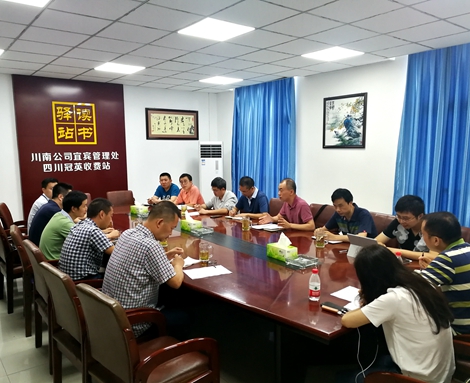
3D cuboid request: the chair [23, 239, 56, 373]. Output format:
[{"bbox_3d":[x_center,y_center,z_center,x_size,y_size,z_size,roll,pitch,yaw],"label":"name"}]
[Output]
[{"bbox_3d":[-1.304,0.824,3.137,0.580,0.940,0.570,-6,8,-39],"label":"chair"}]

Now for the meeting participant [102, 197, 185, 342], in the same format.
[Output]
[{"bbox_3d":[-0.586,0.708,2.689,0.740,1.250,0.530,-6,8,-38],"label":"meeting participant"}]

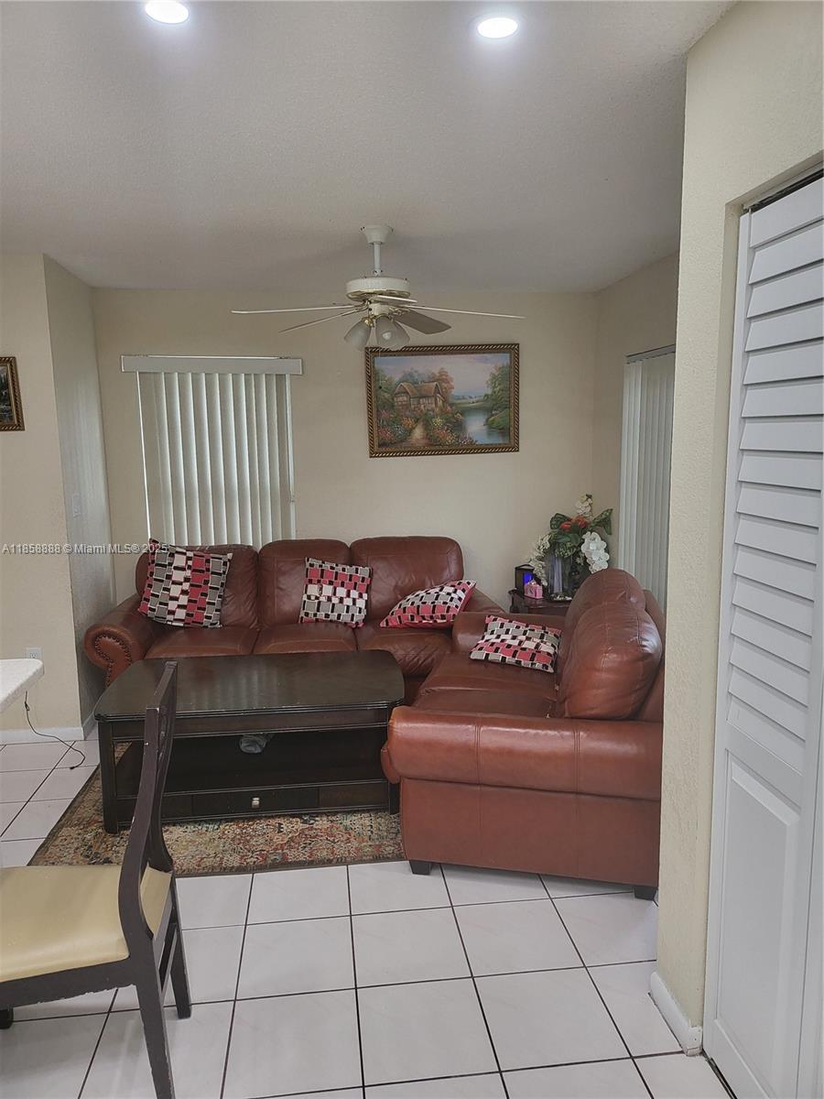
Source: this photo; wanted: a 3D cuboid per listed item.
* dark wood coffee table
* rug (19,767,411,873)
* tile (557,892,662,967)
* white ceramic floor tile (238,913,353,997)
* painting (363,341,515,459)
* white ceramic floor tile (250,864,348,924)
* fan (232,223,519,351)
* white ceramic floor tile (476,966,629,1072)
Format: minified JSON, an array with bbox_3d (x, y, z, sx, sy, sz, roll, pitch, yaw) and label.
[{"bbox_3d":[-0.660,0.813,3.417,1.235,0.487,0.780,-1,8,-6],"label":"dark wood coffee table"},{"bbox_3d":[-0.401,1.041,3.552,2.150,0.012,1.580,-1,8,-6],"label":"rug"},{"bbox_3d":[0.656,1.203,2.423,0.331,0.010,0.331,-1,8,-7],"label":"tile"},{"bbox_3d":[-0.344,1.229,2.301,0.331,0.010,0.331,-1,8,-7],"label":"white ceramic floor tile"},{"bbox_3d":[0.200,-0.939,4.780,0.955,0.665,0.040,-3,8,-7],"label":"painting"},{"bbox_3d":[-0.389,1.188,2.643,0.332,0.010,0.332,-2,8,-7],"label":"white ceramic floor tile"},{"bbox_3d":[-0.147,-1.118,3.285,1.270,0.520,1.270,-2,8,-7],"label":"fan"},{"bbox_3d":[0.365,1.258,2.052,0.331,0.010,0.331,-1,8,-7],"label":"white ceramic floor tile"}]

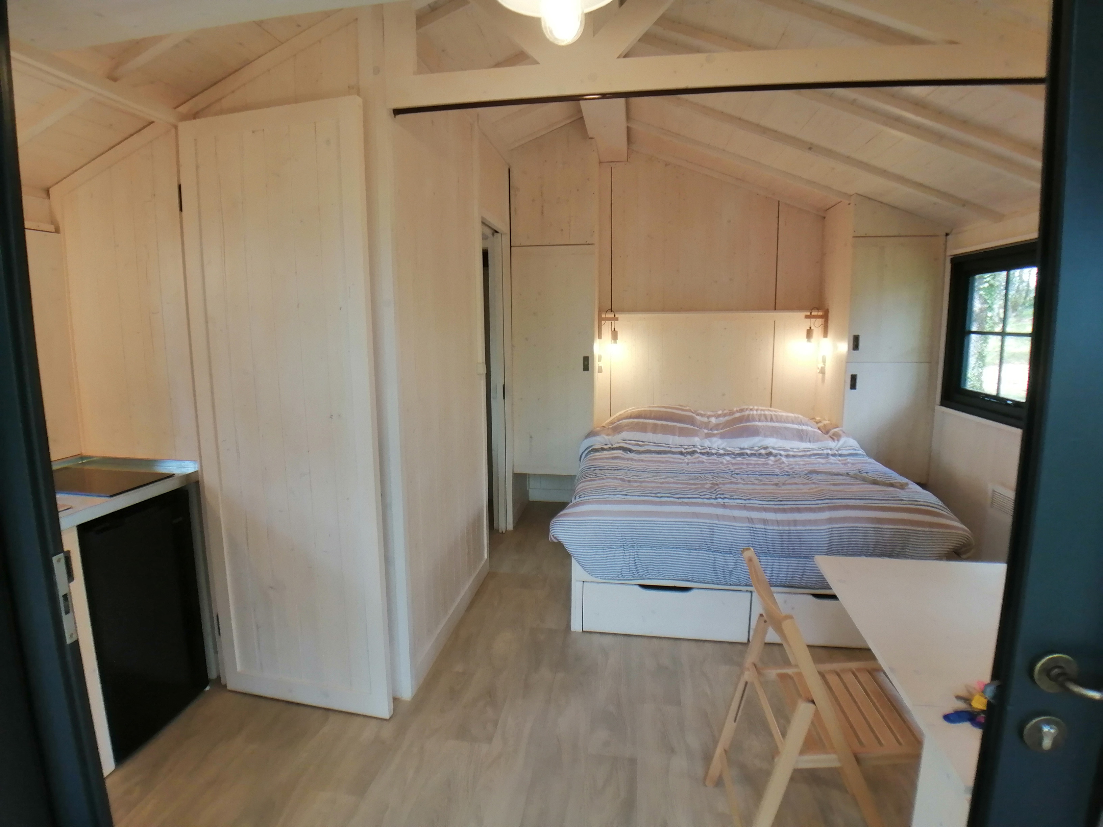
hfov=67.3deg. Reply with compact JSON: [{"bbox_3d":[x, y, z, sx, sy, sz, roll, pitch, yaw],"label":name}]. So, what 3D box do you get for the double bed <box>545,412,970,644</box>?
[{"bbox_3d":[0.952,0.446,4.538,1.644,0.706,2.384,1,7,6],"label":"double bed"}]

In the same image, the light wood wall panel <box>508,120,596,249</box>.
[{"bbox_3d":[0.009,-1.350,4.876,0.514,0.712,0.027,1,7,6],"label":"light wood wall panel"}]

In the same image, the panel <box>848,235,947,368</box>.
[{"bbox_3d":[1.972,-0.649,4.755,0.506,0.718,0.027,1,7,6],"label":"panel"}]

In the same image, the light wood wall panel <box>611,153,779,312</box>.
[{"bbox_3d":[0.960,-1.222,5.589,1.110,1.059,0.027,1,7,6],"label":"light wood wall panel"}]

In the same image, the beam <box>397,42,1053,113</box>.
[{"bbox_3d":[0.500,-1.053,2.614,2.069,0.134,0.089,1,7,6],"label":"beam"}]

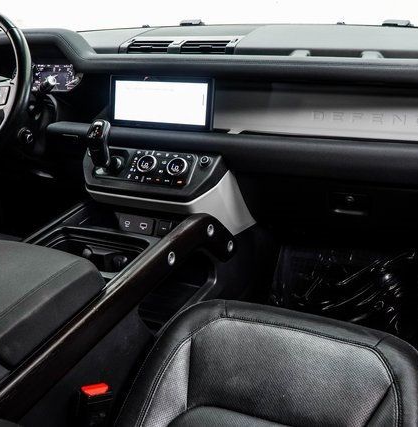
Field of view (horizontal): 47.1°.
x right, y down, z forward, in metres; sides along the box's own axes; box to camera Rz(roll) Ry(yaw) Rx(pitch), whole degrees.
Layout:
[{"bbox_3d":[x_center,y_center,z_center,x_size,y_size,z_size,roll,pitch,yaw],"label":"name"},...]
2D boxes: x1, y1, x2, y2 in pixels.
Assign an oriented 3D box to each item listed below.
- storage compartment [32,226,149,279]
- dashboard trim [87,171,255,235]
[{"bbox_3d":[-0.235,0.096,0.928,0.209,0.087,0.163,7,22,18],"label":"storage compartment"},{"bbox_3d":[-0.103,-0.040,1.150,0.383,0.163,0.194,7,22,18],"label":"dashboard trim"}]

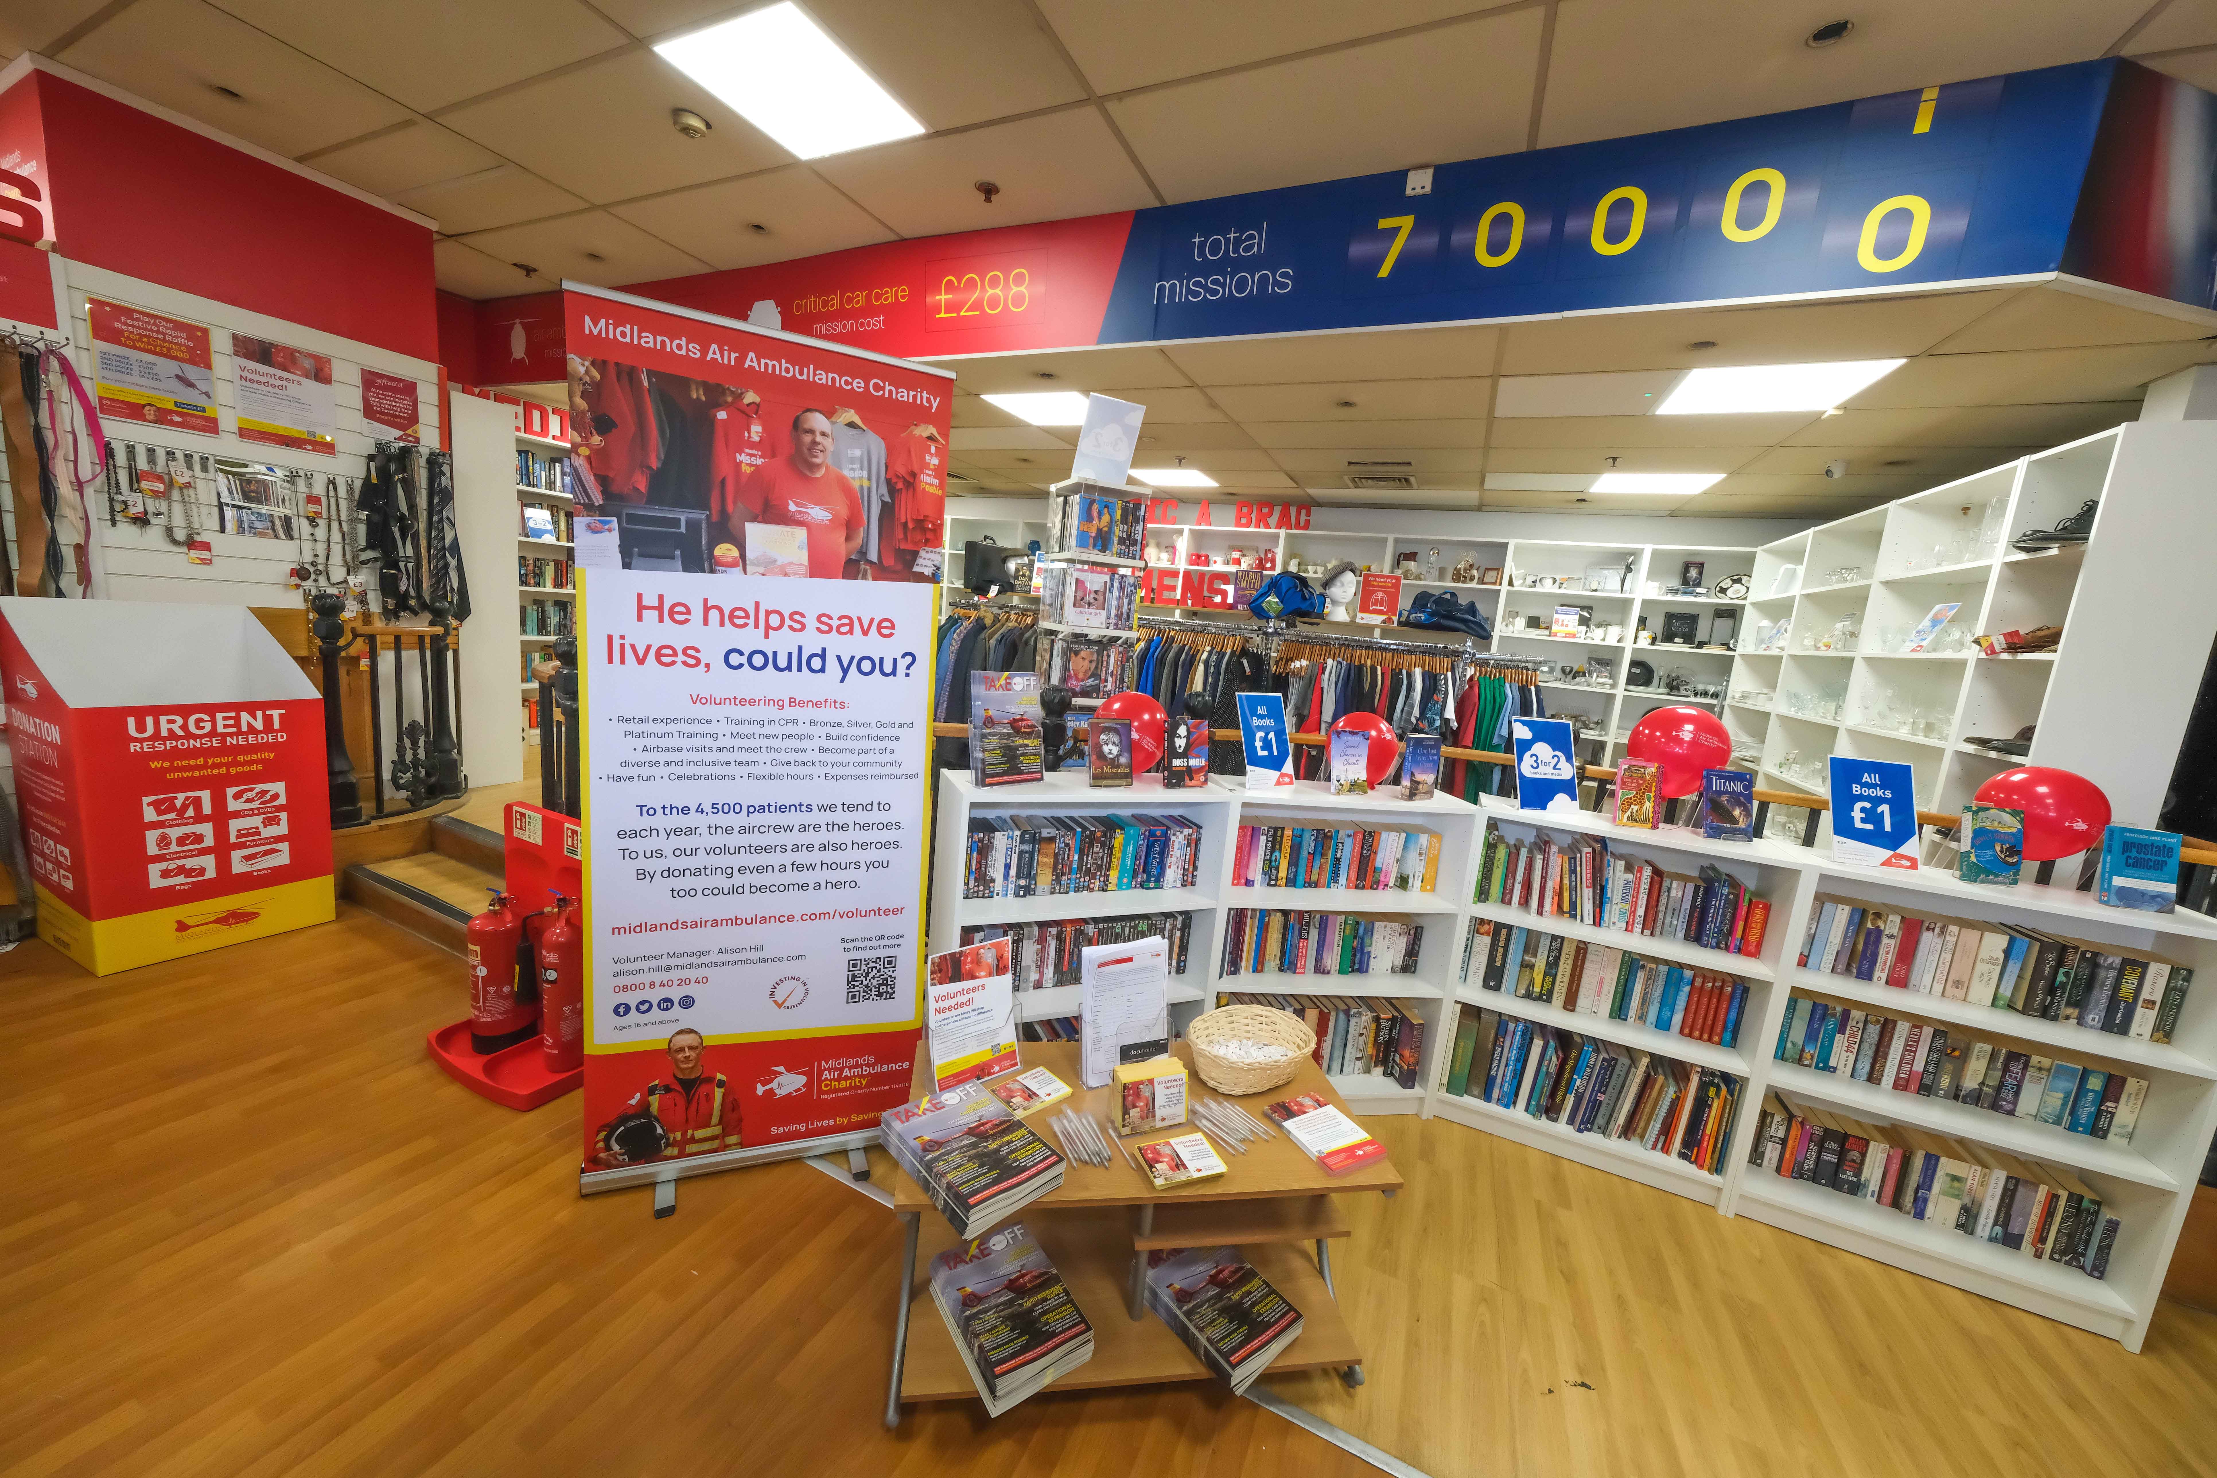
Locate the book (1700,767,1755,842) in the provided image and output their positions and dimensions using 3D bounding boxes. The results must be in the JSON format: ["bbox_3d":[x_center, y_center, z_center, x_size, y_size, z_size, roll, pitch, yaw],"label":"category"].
[{"bbox_3d":[1.839,0.201,2.191,0.137,0.202,0.016,5,-6,0],"label":"book"}]

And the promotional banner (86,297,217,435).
[{"bbox_3d":[-3.768,-1.458,2.929,0.015,0.423,0.298,10,9,29],"label":"promotional banner"}]

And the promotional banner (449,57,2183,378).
[{"bbox_3d":[-0.647,-1.904,3.169,6.850,0.490,0.080,9,9,23],"label":"promotional banner"}]

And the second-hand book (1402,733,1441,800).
[{"bbox_3d":[1.007,0.096,2.379,0.130,0.198,0.028,1,5,-29],"label":"second-hand book"}]

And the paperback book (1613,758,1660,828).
[{"bbox_3d":[1.612,0.169,2.245,0.125,0.195,0.025,7,-5,14],"label":"paperback book"}]

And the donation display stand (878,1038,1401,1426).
[{"bbox_3d":[0.039,1.037,1.627,0.955,0.500,0.495,4,8,-10],"label":"donation display stand"}]

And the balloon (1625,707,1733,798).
[{"bbox_3d":[1.743,0.045,2.263,0.260,0.285,0.260,9,9,24],"label":"balloon"}]

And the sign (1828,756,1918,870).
[{"bbox_3d":[2.117,0.204,2.046,0.212,0.298,0.030,6,-10,7],"label":"sign"}]

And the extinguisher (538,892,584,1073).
[{"bbox_3d":[-1.669,0.734,2.262,0.120,0.565,0.125,9,9,24],"label":"extinguisher"}]

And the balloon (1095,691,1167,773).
[{"bbox_3d":[0.071,-0.016,2.240,0.235,0.260,0.235,4,8,-11],"label":"balloon"}]

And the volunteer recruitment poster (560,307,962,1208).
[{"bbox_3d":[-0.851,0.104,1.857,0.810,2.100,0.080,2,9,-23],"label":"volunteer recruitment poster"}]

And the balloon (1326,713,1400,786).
[{"bbox_3d":[0.853,0.038,2.470,0.235,0.260,0.235,4,8,-11],"label":"balloon"}]

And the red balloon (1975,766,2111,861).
[{"bbox_3d":[2.446,0.200,1.941,0.228,0.245,0.228,9,9,25],"label":"red balloon"}]

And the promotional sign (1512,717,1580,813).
[{"bbox_3d":[1.432,0.087,2.419,0.212,0.298,0.030,4,-12,-8],"label":"promotional sign"}]

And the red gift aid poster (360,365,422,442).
[{"bbox_3d":[-3.401,-1.570,3.502,0.010,0.297,0.210,10,9,28],"label":"red gift aid poster"}]

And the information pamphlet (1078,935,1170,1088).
[{"bbox_3d":[0.045,0.622,1.690,0.215,0.300,0.050,1,-4,-25],"label":"information pamphlet"}]

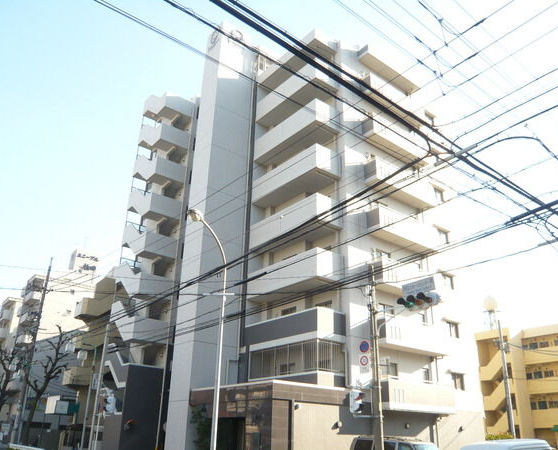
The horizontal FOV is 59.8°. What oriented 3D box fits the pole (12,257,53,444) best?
[{"bbox_3d":[-15.141,7.722,29.780,0.420,12.068,0.420,19,-29,-34],"label":"pole"}]

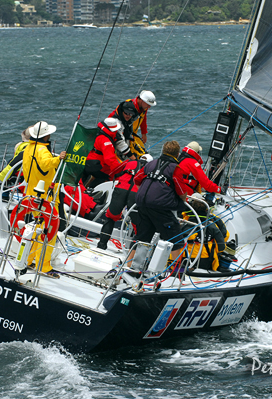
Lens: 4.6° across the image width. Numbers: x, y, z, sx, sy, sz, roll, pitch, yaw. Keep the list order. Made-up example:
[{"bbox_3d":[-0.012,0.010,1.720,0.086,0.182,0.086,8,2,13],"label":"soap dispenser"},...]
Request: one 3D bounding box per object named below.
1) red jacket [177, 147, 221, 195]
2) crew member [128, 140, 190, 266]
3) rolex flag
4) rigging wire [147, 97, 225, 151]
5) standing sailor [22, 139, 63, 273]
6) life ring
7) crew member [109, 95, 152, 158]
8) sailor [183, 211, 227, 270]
[{"bbox_3d":[0.788,-0.378,43.800,0.600,0.660,0.500,-2,4,-27],"label":"red jacket"},{"bbox_3d":[0.275,0.117,39.400,0.660,1.620,0.580,1,3,18],"label":"crew member"},{"bbox_3d":[-0.661,-0.523,38.700,0.420,0.720,0.130,18,3,32],"label":"rolex flag"},{"bbox_3d":[0.705,-1.045,45.650,0.030,0.030,3.573,1,13,18],"label":"rigging wire"},{"bbox_3d":[-1.083,0.012,39.400,0.580,1.760,0.480,1,3,25],"label":"standing sailor"},{"bbox_3d":[-1.159,0.234,38.400,0.560,0.540,0.120,11,4,16],"label":"life ring"},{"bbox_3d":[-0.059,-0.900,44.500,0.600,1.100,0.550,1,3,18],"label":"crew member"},{"bbox_3d":[0.845,0.444,41.500,0.580,0.880,0.620,1,3,18],"label":"sailor"}]

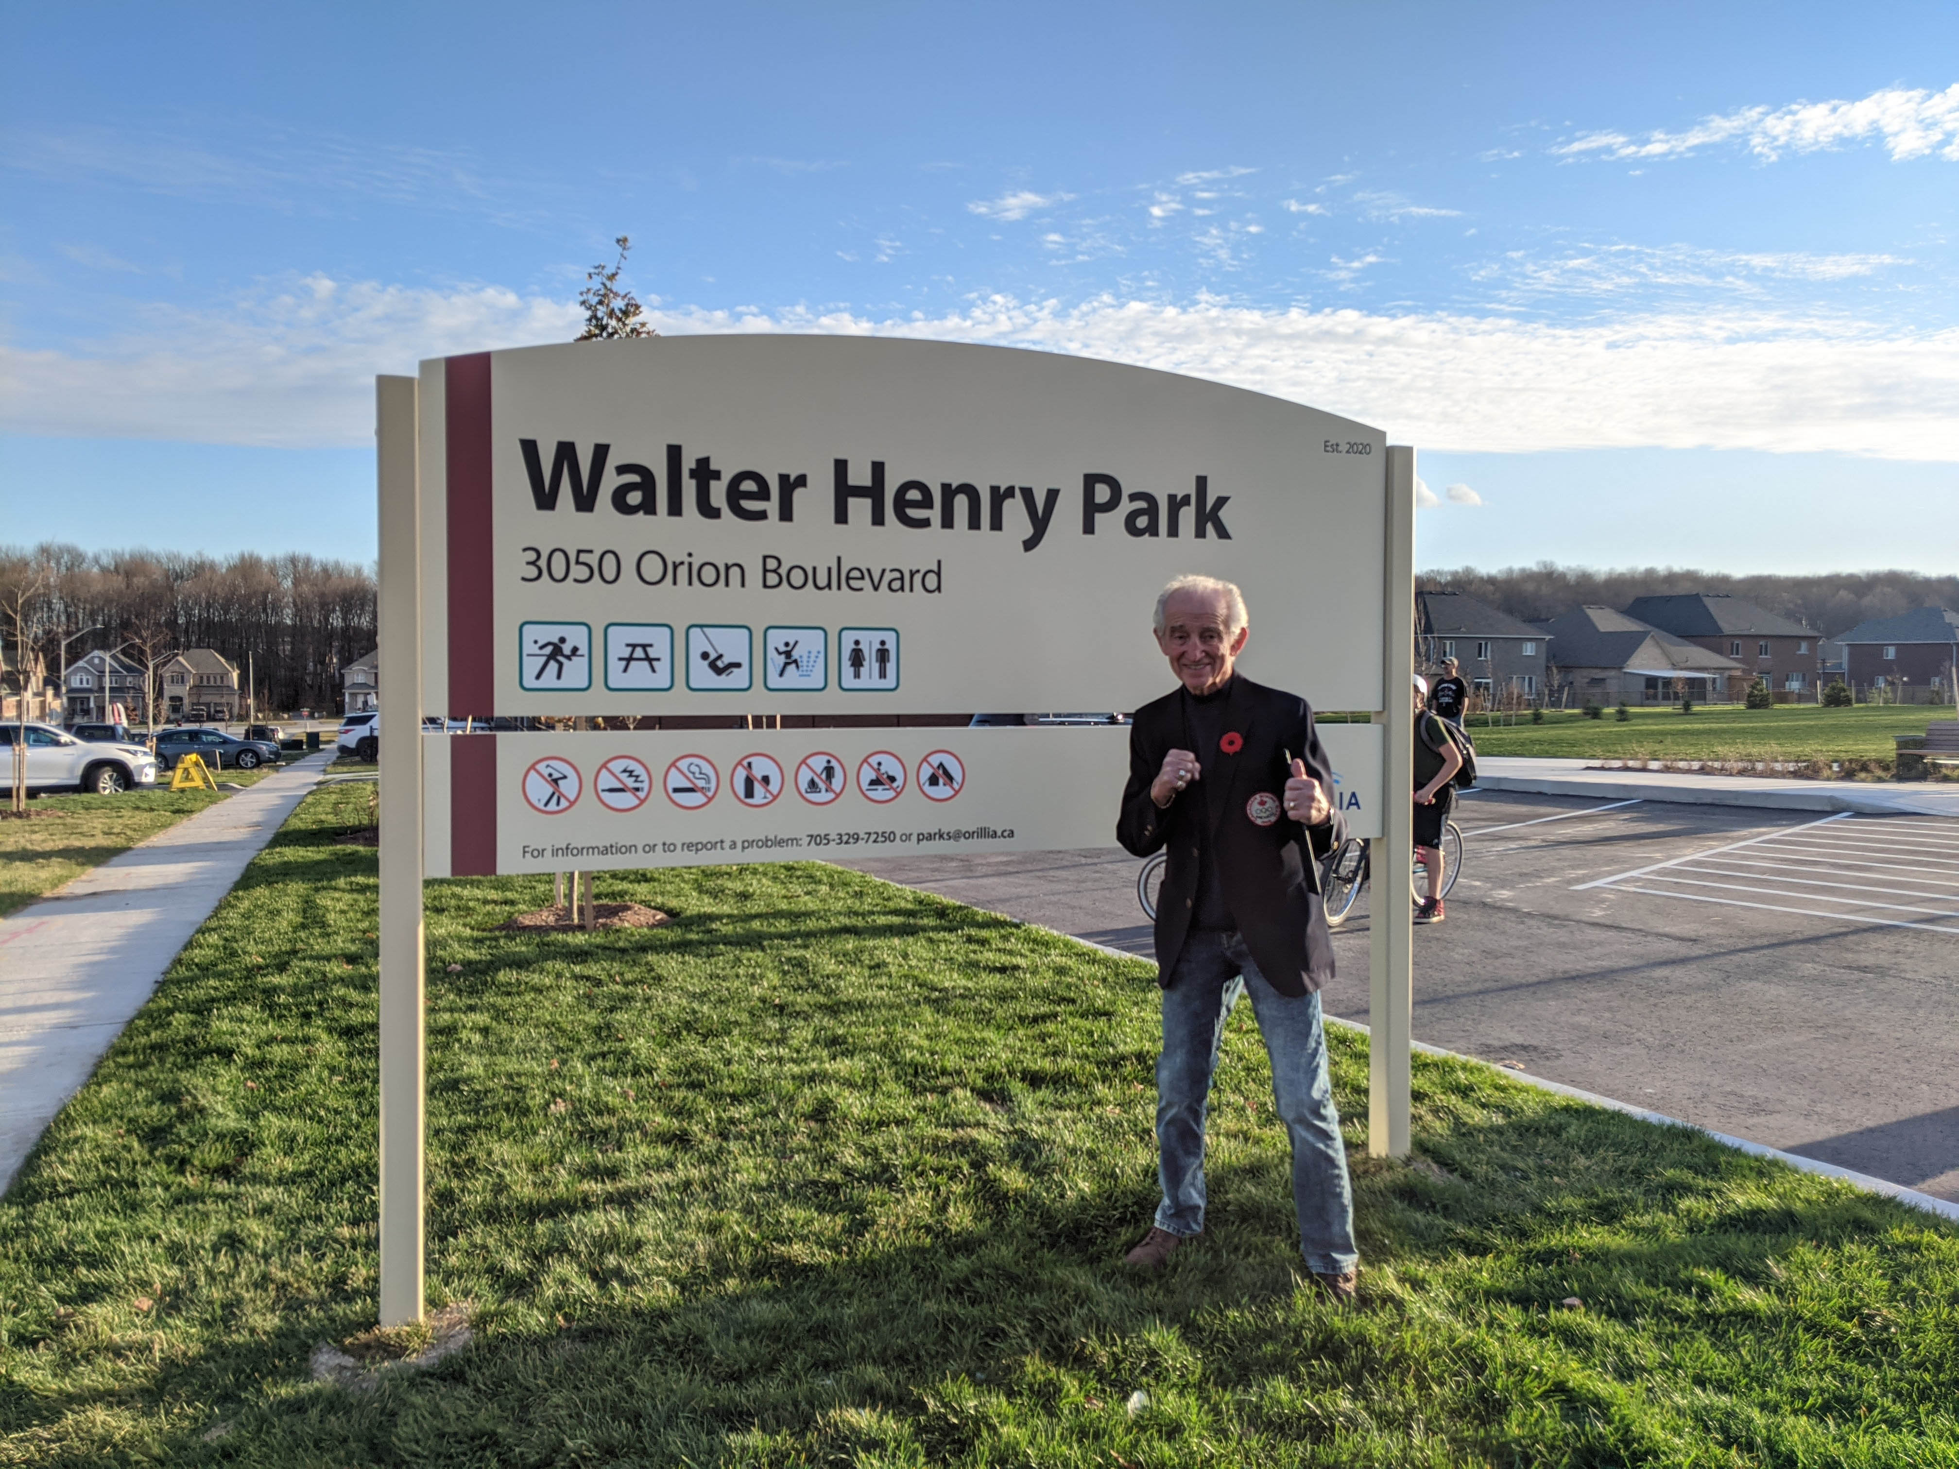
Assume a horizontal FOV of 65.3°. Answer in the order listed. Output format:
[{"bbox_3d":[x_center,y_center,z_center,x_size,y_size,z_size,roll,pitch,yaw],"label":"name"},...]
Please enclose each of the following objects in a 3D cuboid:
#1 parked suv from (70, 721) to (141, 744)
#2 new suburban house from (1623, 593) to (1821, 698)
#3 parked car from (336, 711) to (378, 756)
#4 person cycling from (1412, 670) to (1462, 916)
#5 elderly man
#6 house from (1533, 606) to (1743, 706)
[{"bbox_3d":[-34.917,0.382,61.000,1.900,1.700,4.700,0,1,-22],"label":"parked suv"},{"bbox_3d":[63.131,-7.338,132.000,11.300,9.400,13.000,0,1,-22],"label":"new suburban house"},{"bbox_3d":[-20.133,0.123,54.400,5.100,1.790,1.980,0,1,-22],"label":"parked car"},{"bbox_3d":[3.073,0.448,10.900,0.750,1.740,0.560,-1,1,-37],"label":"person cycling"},{"bbox_3d":[0.587,0.433,3.522,0.528,1.602,0.466,0,1,14],"label":"elderly man"},{"bbox_3d":[52.480,-6.442,125.500,13.000,8.100,14.000,0,1,-22],"label":"house"}]

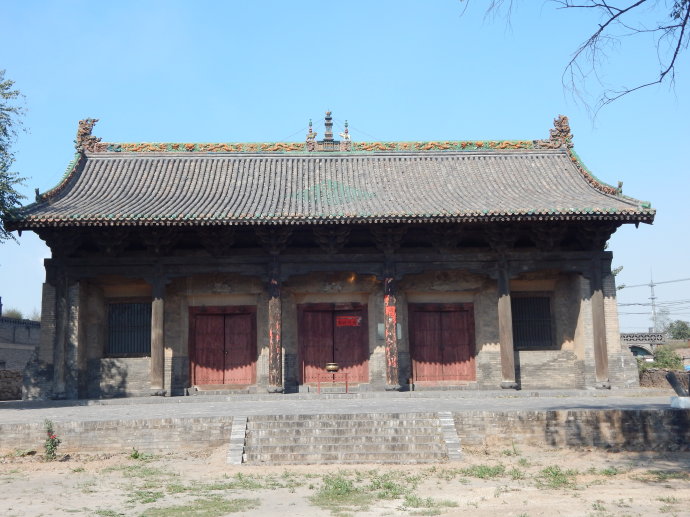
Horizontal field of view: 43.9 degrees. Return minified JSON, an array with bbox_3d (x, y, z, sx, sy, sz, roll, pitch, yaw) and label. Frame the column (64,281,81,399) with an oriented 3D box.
[{"bbox_3d":[-9.317,2.719,29.322,0.480,4.093,0.480,-1,-7,-2],"label":"column"}]

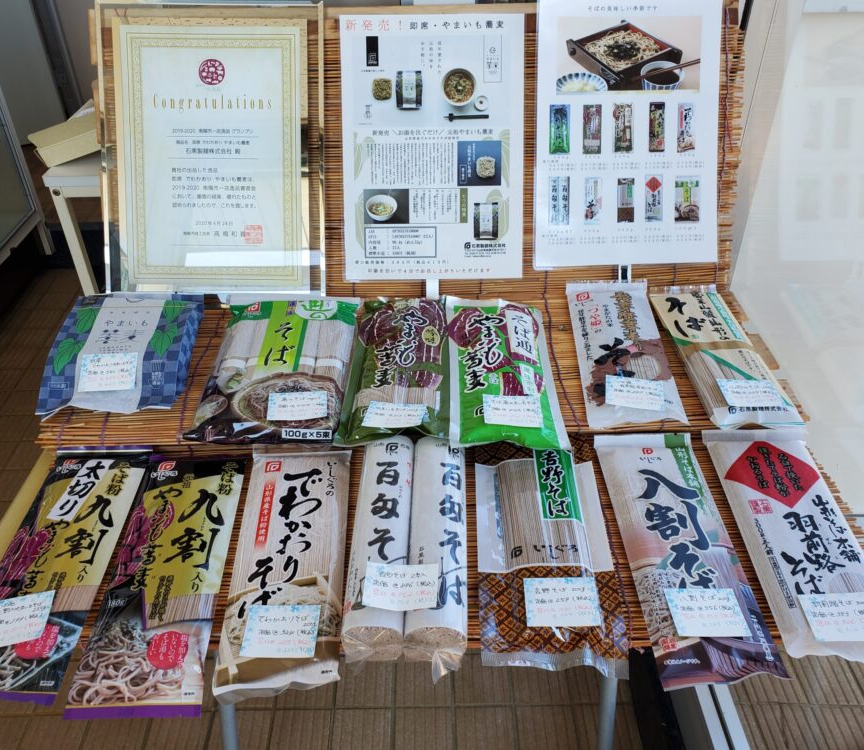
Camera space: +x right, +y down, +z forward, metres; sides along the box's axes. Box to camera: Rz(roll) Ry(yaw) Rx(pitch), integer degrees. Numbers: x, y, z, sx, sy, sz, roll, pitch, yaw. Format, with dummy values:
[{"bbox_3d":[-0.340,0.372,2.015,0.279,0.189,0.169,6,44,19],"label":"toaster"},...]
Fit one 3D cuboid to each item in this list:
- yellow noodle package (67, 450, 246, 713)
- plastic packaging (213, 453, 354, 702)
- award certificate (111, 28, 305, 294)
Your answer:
[{"bbox_3d":[-0.210,0.155,0.606,0.092,0.025,0.256,-3,37,-3],"label":"yellow noodle package"},{"bbox_3d":[-0.115,0.144,0.619,0.091,0.025,0.247,-3,37,-3],"label":"plastic packaging"},{"bbox_3d":[-0.257,-0.253,0.882,0.216,0.303,0.010,1,7,3],"label":"award certificate"}]

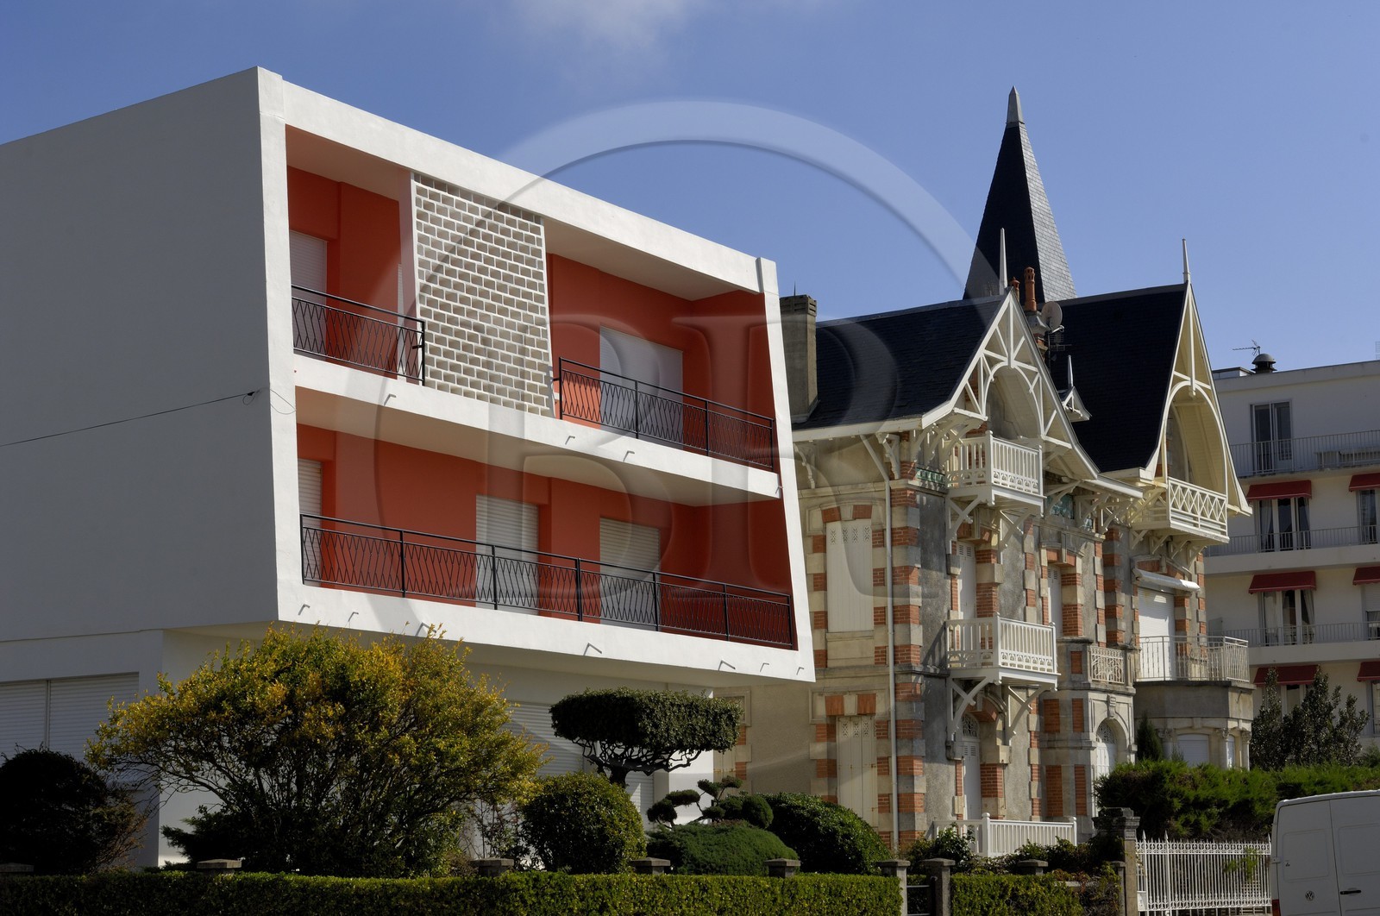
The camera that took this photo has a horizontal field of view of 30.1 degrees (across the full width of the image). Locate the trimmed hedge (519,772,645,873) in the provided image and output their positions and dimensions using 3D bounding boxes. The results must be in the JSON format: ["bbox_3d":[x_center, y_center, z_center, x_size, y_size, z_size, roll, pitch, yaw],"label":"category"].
[{"bbox_3d":[-1.300,4.563,31.081,1.550,1.500,1.550,0,-9,0],"label":"trimmed hedge"}]

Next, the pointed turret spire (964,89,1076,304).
[{"bbox_3d":[7.659,-5.834,59.924,2.350,5.800,2.350,-7,-11,32],"label":"pointed turret spire"}]

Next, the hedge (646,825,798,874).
[{"bbox_3d":[0.385,5.152,32.929,2.030,0.900,2.030,-6,-11,32],"label":"hedge"}]

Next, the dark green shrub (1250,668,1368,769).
[{"bbox_3d":[14.619,7.466,60.603,2.700,5.020,3.030,-6,-11,32],"label":"dark green shrub"}]

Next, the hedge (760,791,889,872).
[{"bbox_3d":[1.800,5.284,35.192,1.970,1.370,1.970,-6,-11,32],"label":"hedge"}]

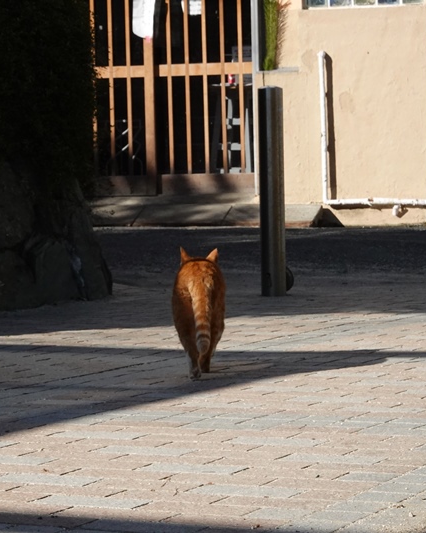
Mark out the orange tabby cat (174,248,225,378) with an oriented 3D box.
[{"bbox_3d":[-0.038,0.113,6.660,0.145,0.335,0.470,-1,3,0],"label":"orange tabby cat"}]

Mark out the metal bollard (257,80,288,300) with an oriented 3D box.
[{"bbox_3d":[0.241,-0.302,9.940,0.102,0.845,0.102,-1,3,0],"label":"metal bollard"}]

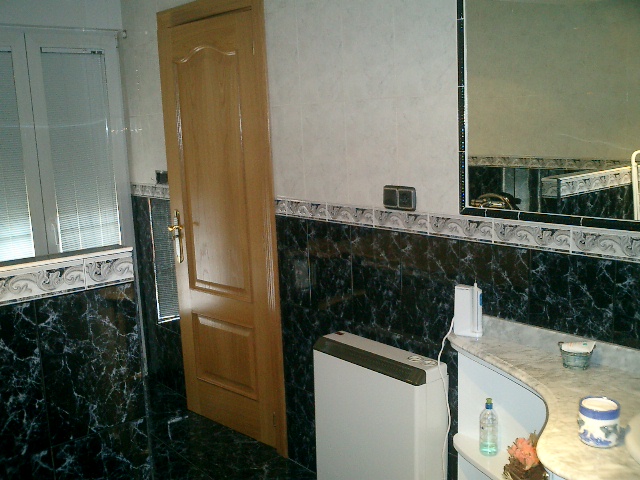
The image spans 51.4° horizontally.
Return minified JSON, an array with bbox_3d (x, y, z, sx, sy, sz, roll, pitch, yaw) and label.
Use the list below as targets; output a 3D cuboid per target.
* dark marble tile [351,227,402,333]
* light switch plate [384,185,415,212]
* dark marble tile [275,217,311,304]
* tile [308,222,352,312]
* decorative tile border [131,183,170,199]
[{"bbox_3d":[0.207,0.147,2.465,0.010,0.382,0.256,-11,13,-40],"label":"dark marble tile"},{"bbox_3d":[0.274,-0.142,2.305,0.020,0.081,0.141,-11,13,-40],"label":"light switch plate"},{"bbox_3d":[-0.115,0.094,2.833,0.010,0.382,0.215,-11,13,-40],"label":"dark marble tile"},{"bbox_3d":[0.039,0.119,2.656,0.010,0.382,0.256,-11,13,-40],"label":"tile"},{"bbox_3d":[-0.956,-0.274,3.745,0.012,0.071,0.479,-11,13,-40],"label":"decorative tile border"}]

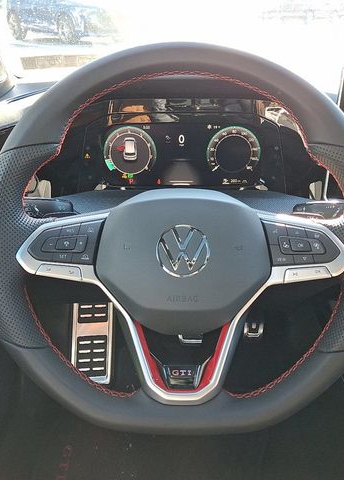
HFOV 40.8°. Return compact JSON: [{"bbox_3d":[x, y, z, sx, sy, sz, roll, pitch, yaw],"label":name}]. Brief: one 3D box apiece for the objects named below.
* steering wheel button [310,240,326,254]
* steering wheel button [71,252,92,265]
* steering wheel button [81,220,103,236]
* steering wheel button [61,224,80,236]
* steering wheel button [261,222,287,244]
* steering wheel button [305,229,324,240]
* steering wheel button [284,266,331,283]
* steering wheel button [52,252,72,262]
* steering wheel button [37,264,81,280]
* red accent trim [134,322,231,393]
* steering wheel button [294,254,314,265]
[{"bbox_3d":[0.136,0.007,0.429,0.015,0.013,0.006,0,2,0],"label":"steering wheel button"},{"bbox_3d":[-0.082,0.017,0.426,0.020,0.010,0.006,3,0,0],"label":"steering wheel button"},{"bbox_3d":[-0.074,-0.010,0.426,0.020,0.013,0.006,-5,0,0],"label":"steering wheel button"},{"bbox_3d":[-0.093,-0.009,0.426,0.018,0.011,0.006,-6,0,0],"label":"steering wheel button"},{"bbox_3d":[0.096,-0.006,0.429,0.022,0.019,0.006,3,2,0],"label":"steering wheel button"},{"bbox_3d":[0.133,-0.005,0.429,0.018,0.011,0.006,5,2,0],"label":"steering wheel button"},{"bbox_3d":[0.125,0.032,0.426,0.043,0.013,0.007,-5,0,0],"label":"steering wheel button"},{"bbox_3d":[-0.101,0.016,0.426,0.018,0.009,0.006,3,0,0],"label":"steering wheel button"},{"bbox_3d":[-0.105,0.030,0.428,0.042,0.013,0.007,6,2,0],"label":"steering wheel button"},{"bbox_3d":[0.010,0.108,0.428,0.089,0.066,0.018,0,0,0],"label":"red accent trim"},{"bbox_3d":[0.123,0.018,0.428,0.019,0.009,0.006,-3,2,0],"label":"steering wheel button"}]

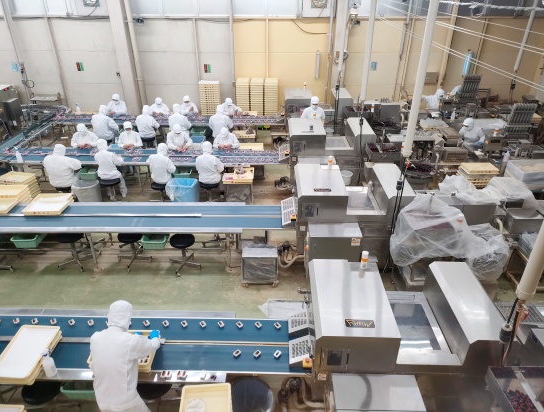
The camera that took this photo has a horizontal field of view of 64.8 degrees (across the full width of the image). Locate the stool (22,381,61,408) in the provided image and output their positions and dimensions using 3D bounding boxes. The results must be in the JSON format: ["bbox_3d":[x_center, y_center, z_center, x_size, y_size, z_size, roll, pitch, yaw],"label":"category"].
[{"bbox_3d":[-2.210,1.946,4.258,0.420,0.540,0.420,0,30,0],"label":"stool"}]

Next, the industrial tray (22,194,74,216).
[{"bbox_3d":[-3.265,-0.008,6.309,0.540,0.085,0.500,0,30,0],"label":"industrial tray"}]

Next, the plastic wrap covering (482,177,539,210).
[{"bbox_3d":[3.504,-0.108,6.409,0.580,0.420,0.750,0,30,0],"label":"plastic wrap covering"}]

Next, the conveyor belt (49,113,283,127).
[{"bbox_3d":[-2.650,-2.206,11.085,5.995,0.130,0.891,1,29,1],"label":"conveyor belt"}]

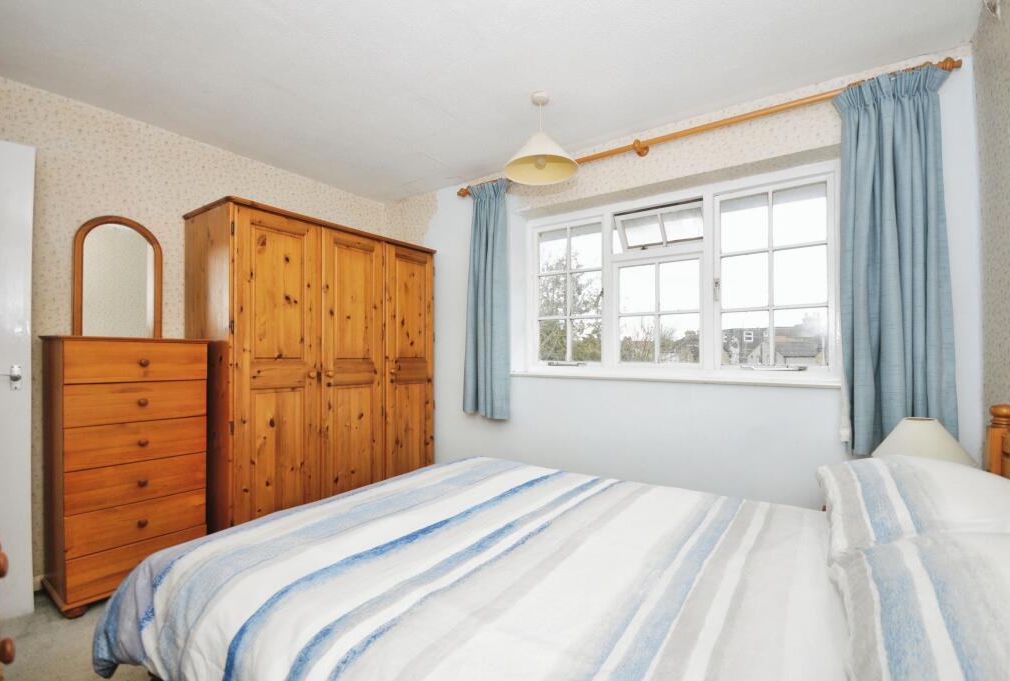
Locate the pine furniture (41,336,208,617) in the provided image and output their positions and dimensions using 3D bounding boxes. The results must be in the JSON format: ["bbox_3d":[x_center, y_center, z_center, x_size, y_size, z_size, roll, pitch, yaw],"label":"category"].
[{"bbox_3d":[-1.825,0.576,2.068,0.399,1.171,0.541,-1,-1,35],"label":"pine furniture"}]

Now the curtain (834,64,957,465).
[{"bbox_3d":[1.583,-0.288,1.745,0.354,1.560,0.130,-1,-1,35],"label":"curtain"}]

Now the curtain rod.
[{"bbox_3d":[0.709,-1.064,2.365,2.545,0.067,0.090,0,0,35],"label":"curtain rod"}]

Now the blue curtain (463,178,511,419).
[{"bbox_3d":[-0.136,-0.277,2.932,0.345,1.582,0.125,-1,-1,35],"label":"blue curtain"}]

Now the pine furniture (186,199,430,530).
[{"bbox_3d":[-1.186,0.231,2.864,0.579,1.871,1.450,-1,-1,35],"label":"pine furniture"}]

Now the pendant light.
[{"bbox_3d":[0.171,-0.995,2.044,0.346,0.362,0.346,0,-1,0],"label":"pendant light"}]

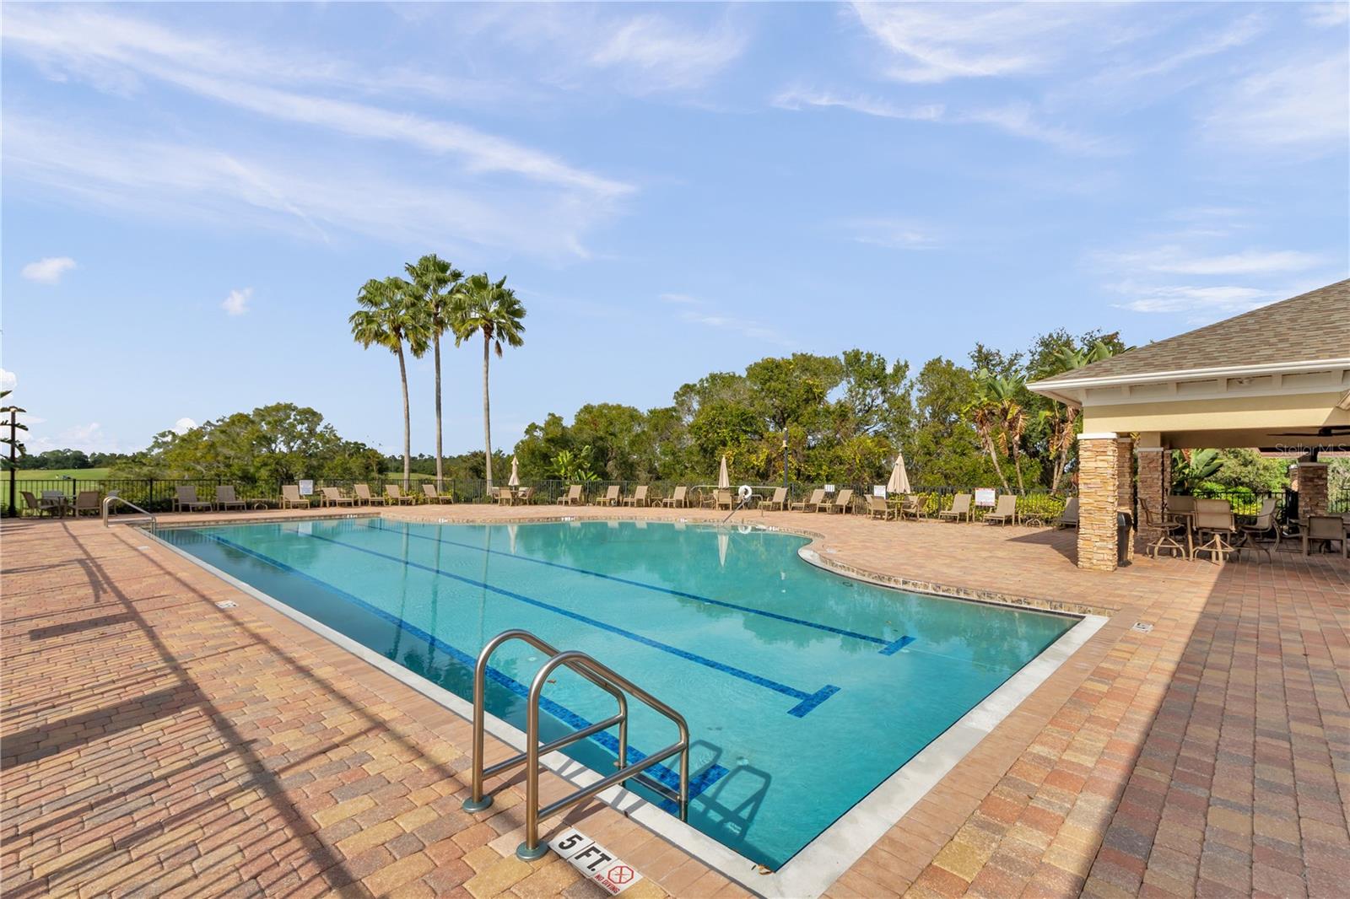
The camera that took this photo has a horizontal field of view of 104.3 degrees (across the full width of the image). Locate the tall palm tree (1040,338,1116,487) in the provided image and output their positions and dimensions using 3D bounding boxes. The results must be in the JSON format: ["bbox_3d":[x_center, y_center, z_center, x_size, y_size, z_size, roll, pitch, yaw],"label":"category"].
[{"bbox_3d":[14.300,-0.586,18.617,2.500,6.200,2.500,0,-2,0],"label":"tall palm tree"}]

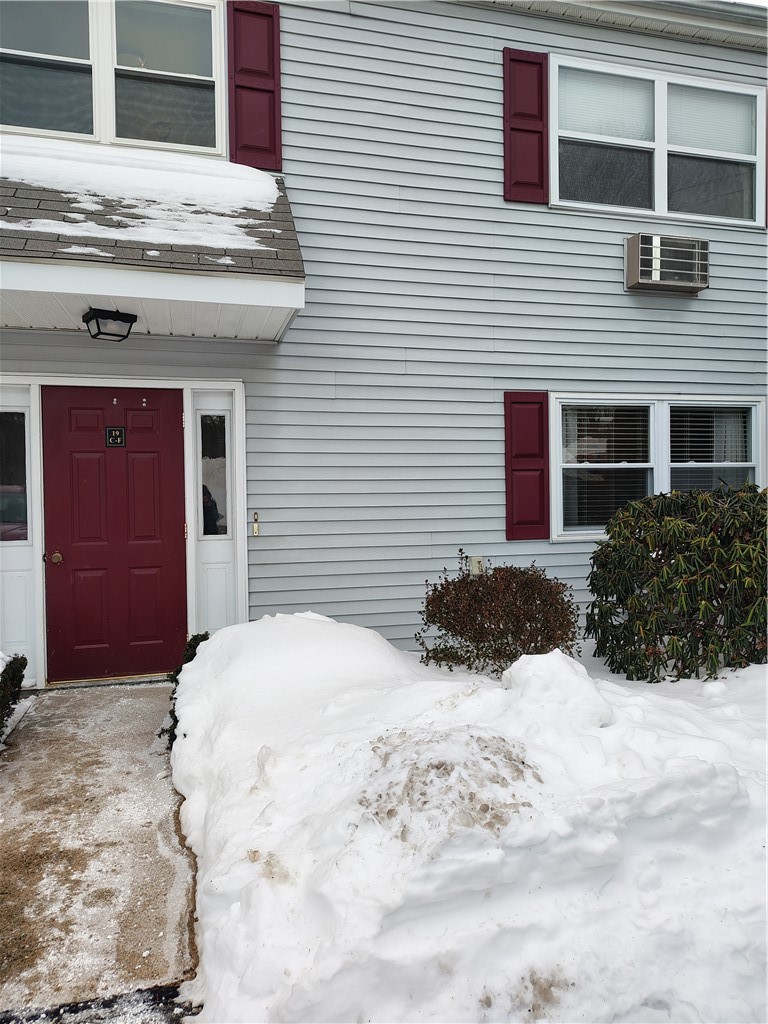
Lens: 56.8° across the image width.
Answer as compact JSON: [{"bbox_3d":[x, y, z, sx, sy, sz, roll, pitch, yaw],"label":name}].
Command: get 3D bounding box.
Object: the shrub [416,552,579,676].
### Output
[{"bbox_3d":[0.819,0.703,4.997,1.140,0.843,0.950,-1,1,-14],"label":"shrub"}]

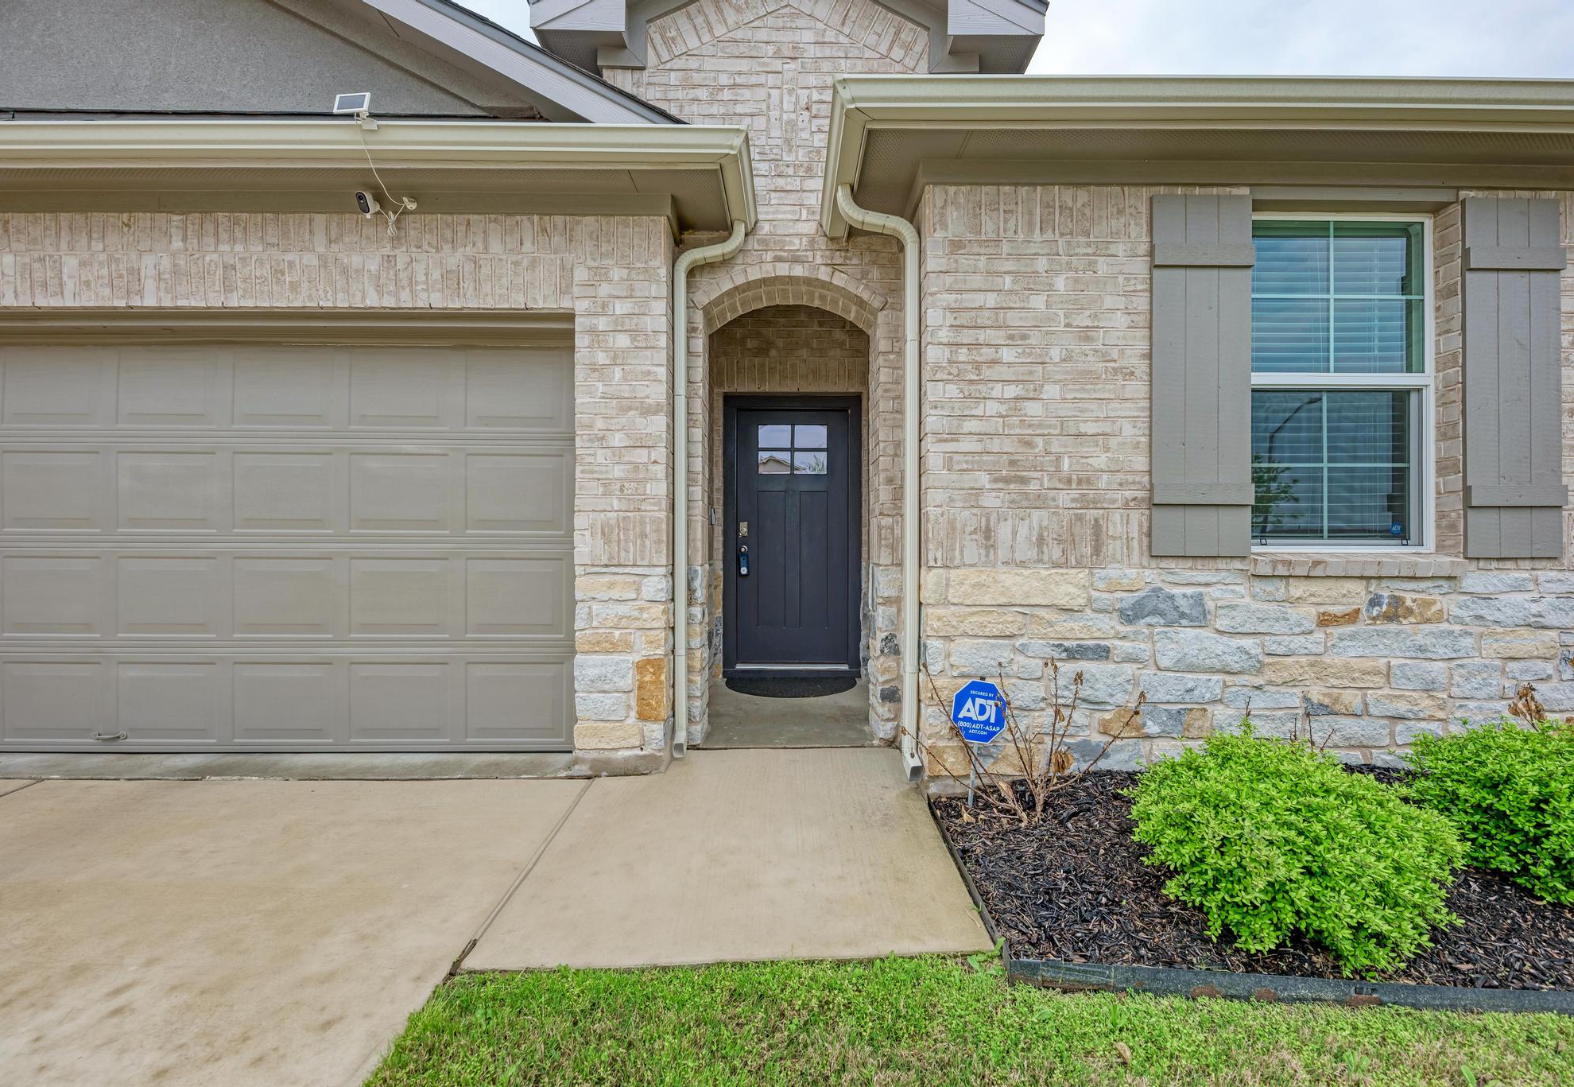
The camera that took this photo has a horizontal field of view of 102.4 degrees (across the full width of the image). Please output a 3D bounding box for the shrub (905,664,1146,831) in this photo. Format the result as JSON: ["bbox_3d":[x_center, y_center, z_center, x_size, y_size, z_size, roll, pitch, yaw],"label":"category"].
[{"bbox_3d":[0.905,0.750,2.390,0.880,0.610,0.660,0,0,0],"label":"shrub"}]

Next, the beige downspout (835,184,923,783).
[{"bbox_3d":[0.418,-0.288,2.860,0.375,2.690,0.160,0,0,0],"label":"beige downspout"}]

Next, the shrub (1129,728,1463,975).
[{"bbox_3d":[1.450,0.830,1.880,0.770,0.520,0.760,0,0,0],"label":"shrub"}]

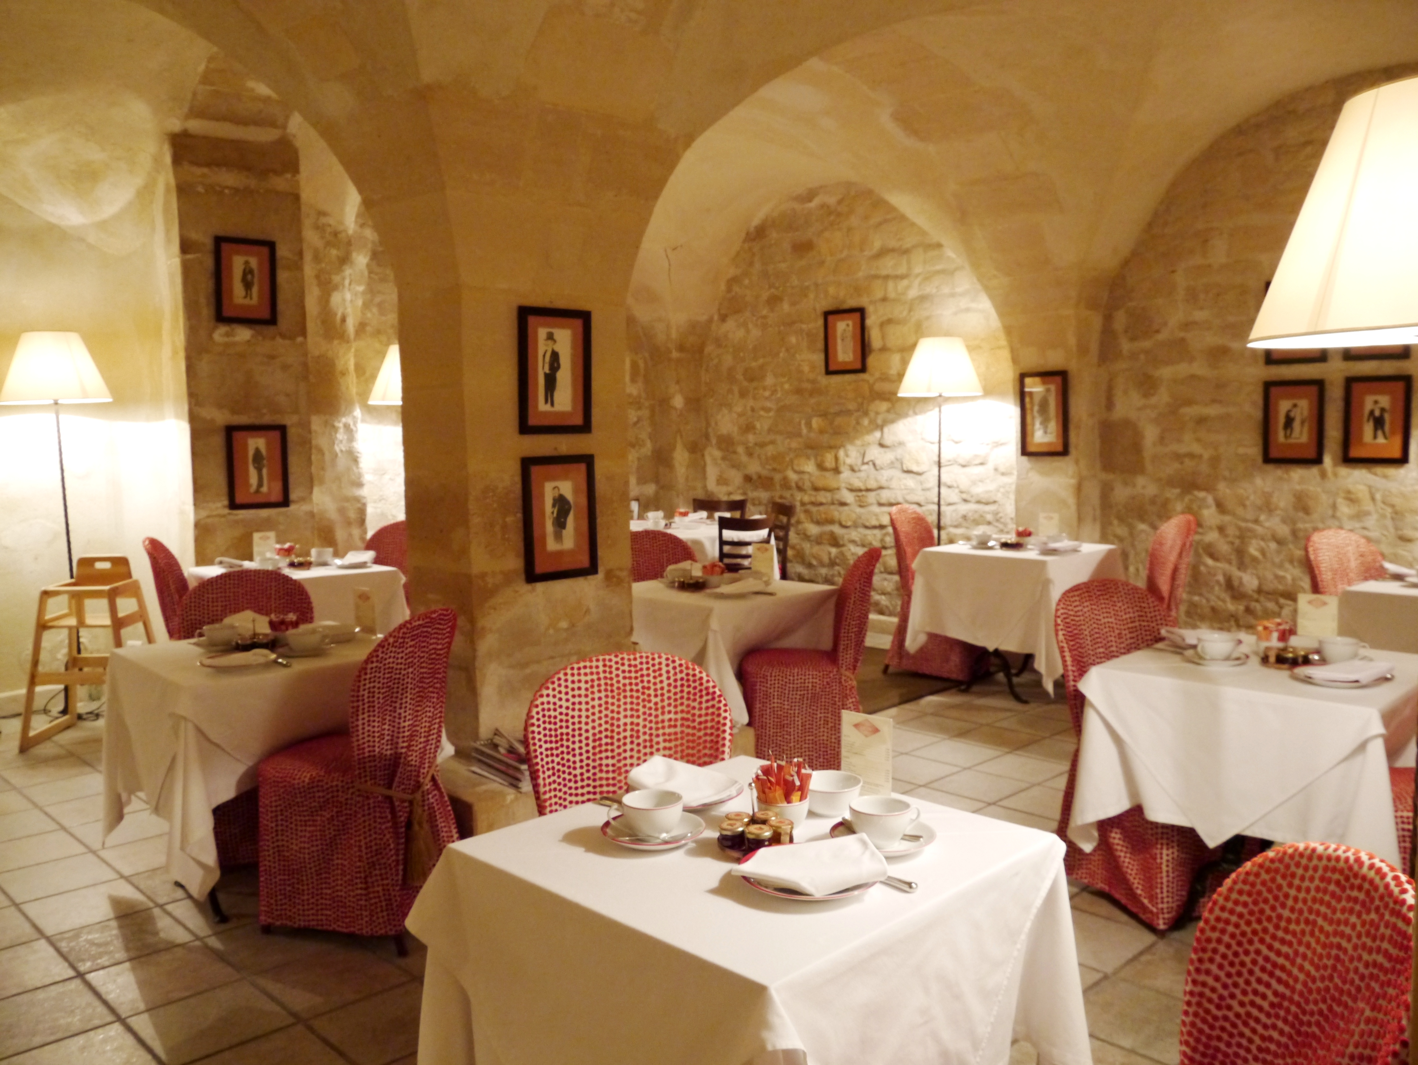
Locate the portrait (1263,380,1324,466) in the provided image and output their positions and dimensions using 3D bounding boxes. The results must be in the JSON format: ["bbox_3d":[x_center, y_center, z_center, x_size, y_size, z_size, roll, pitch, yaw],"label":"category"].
[{"bbox_3d":[3.033,-0.569,5.950,0.295,0.430,0.030,4,7,41],"label":"portrait"}]

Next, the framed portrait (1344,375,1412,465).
[{"bbox_3d":[3.730,-0.627,6.406,0.335,0.485,0.025,4,7,45],"label":"framed portrait"}]

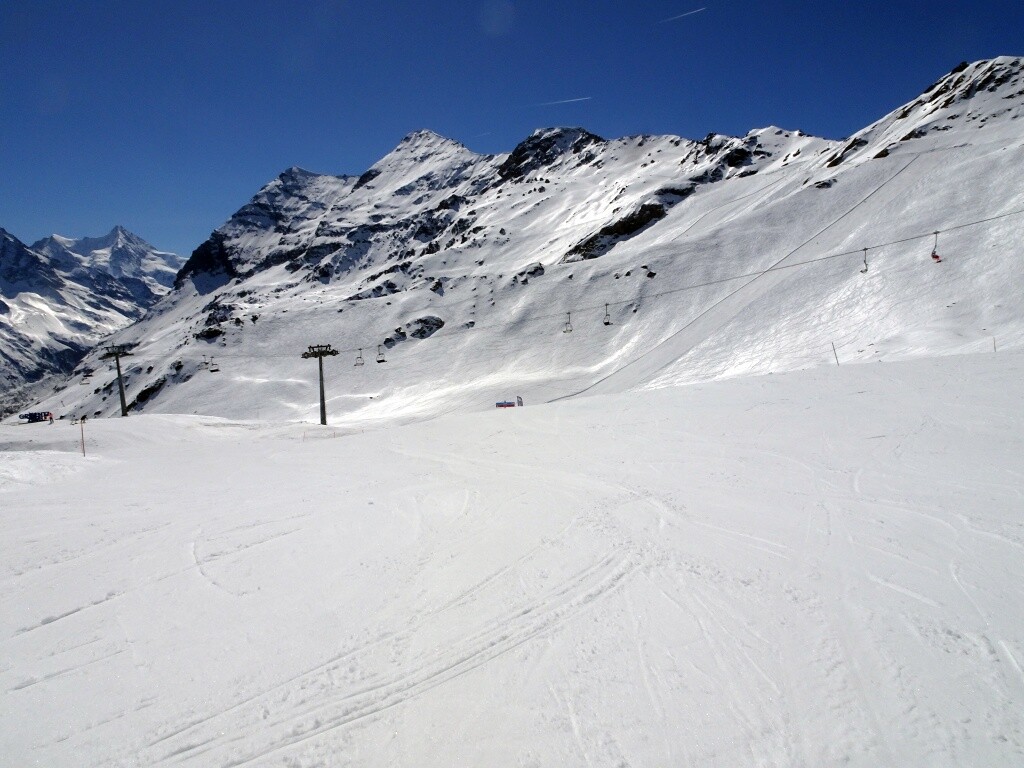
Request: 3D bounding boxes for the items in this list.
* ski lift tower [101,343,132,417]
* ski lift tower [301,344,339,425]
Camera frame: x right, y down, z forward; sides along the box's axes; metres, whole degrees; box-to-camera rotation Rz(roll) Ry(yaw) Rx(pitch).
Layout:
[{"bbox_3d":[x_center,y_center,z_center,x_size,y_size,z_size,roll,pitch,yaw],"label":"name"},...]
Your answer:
[{"bbox_3d":[-87.570,-0.650,159.000,4.300,15.790,5.200,-5,1,29],"label":"ski lift tower"},{"bbox_3d":[-34.710,0.200,130.000,4.200,14.630,5.200,0,4,29],"label":"ski lift tower"}]

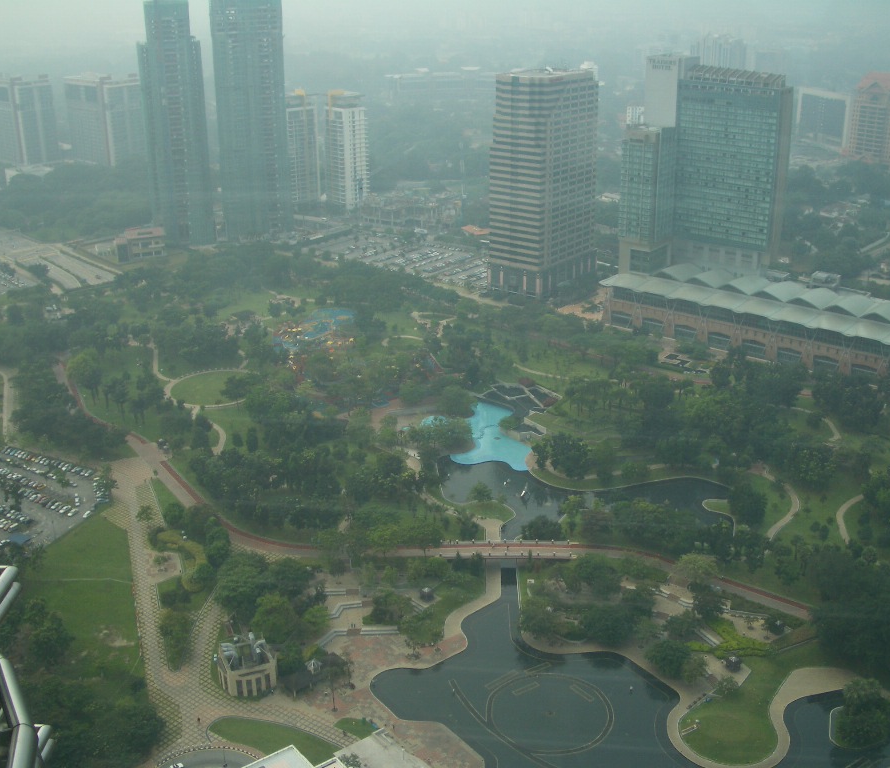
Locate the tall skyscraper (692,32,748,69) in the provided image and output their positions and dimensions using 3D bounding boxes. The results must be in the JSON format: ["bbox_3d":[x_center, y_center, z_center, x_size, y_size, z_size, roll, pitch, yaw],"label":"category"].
[{"bbox_3d":[446.250,-515.370,1677.130,72.000,90.000,42.000,12,24,28],"label":"tall skyscraper"}]

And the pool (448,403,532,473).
[{"bbox_3d":[16.820,20.370,413.000,33.000,1.200,66.000,-1,21,0],"label":"pool"}]

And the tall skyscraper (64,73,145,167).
[{"bbox_3d":[-338.800,-266.590,1041.270,55.000,86.000,53.000,13,25,31],"label":"tall skyscraper"}]

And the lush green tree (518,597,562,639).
[{"bbox_3d":[26.630,65.530,288.710,11.300,11.000,11.300,2,21,6],"label":"lush green tree"}]

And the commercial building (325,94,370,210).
[{"bbox_3d":[-76.000,-179.620,807.360,26.000,93.000,24.000,20,29,41],"label":"commercial building"}]

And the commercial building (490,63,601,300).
[{"bbox_3d":[57.030,-119.050,606.960,38.500,125.000,56.000,15,26,34],"label":"commercial building"}]

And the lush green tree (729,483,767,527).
[{"bbox_3d":[100.150,40.330,341.860,11.900,12.500,11.900,6,22,17],"label":"lush green tree"}]

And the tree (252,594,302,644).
[{"bbox_3d":[-46.480,65.000,286.180,13.400,11.500,13.400,-5,22,-10],"label":"tree"}]

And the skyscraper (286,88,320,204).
[{"bbox_3d":[-116.430,-185.490,819.130,31.000,89.000,24.000,-20,28,-39],"label":"skyscraper"}]

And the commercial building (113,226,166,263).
[{"bbox_3d":[-203.850,-92.540,689.340,31.000,16.000,16.000,-13,25,-31],"label":"commercial building"}]

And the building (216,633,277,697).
[{"bbox_3d":[-51.670,72.610,270.120,12.500,9.200,13.200,-9,23,-20],"label":"building"}]

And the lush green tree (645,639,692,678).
[{"bbox_3d":[58.810,72.370,272.470,12.000,10.000,12.000,5,22,13],"label":"lush green tree"}]

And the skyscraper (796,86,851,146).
[{"bbox_3d":[427.770,-296.380,1156.800,20.000,58.000,81.000,-6,22,-15],"label":"skyscraper"}]

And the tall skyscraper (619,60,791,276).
[{"bbox_3d":[143.190,-110.300,576.120,79.000,131.000,34.000,17,27,38],"label":"tall skyscraper"}]

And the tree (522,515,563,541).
[{"bbox_3d":[31.610,47.830,335.730,13.300,10.000,13.300,2,21,6],"label":"tree"}]

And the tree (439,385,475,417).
[{"bbox_3d":[4.810,7.270,431.420,14.800,11.500,14.800,-1,21,1],"label":"tree"}]

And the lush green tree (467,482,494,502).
[{"bbox_3d":[12.390,37.210,361.150,8.800,6.800,8.800,0,21,2],"label":"lush green tree"}]

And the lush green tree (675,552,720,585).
[{"bbox_3d":[75.180,55.440,309.390,13.400,8.800,13.400,5,22,14],"label":"lush green tree"}]

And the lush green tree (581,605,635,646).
[{"bbox_3d":[45.160,66.850,286.010,14.600,10.500,14.600,4,22,10],"label":"lush green tree"}]

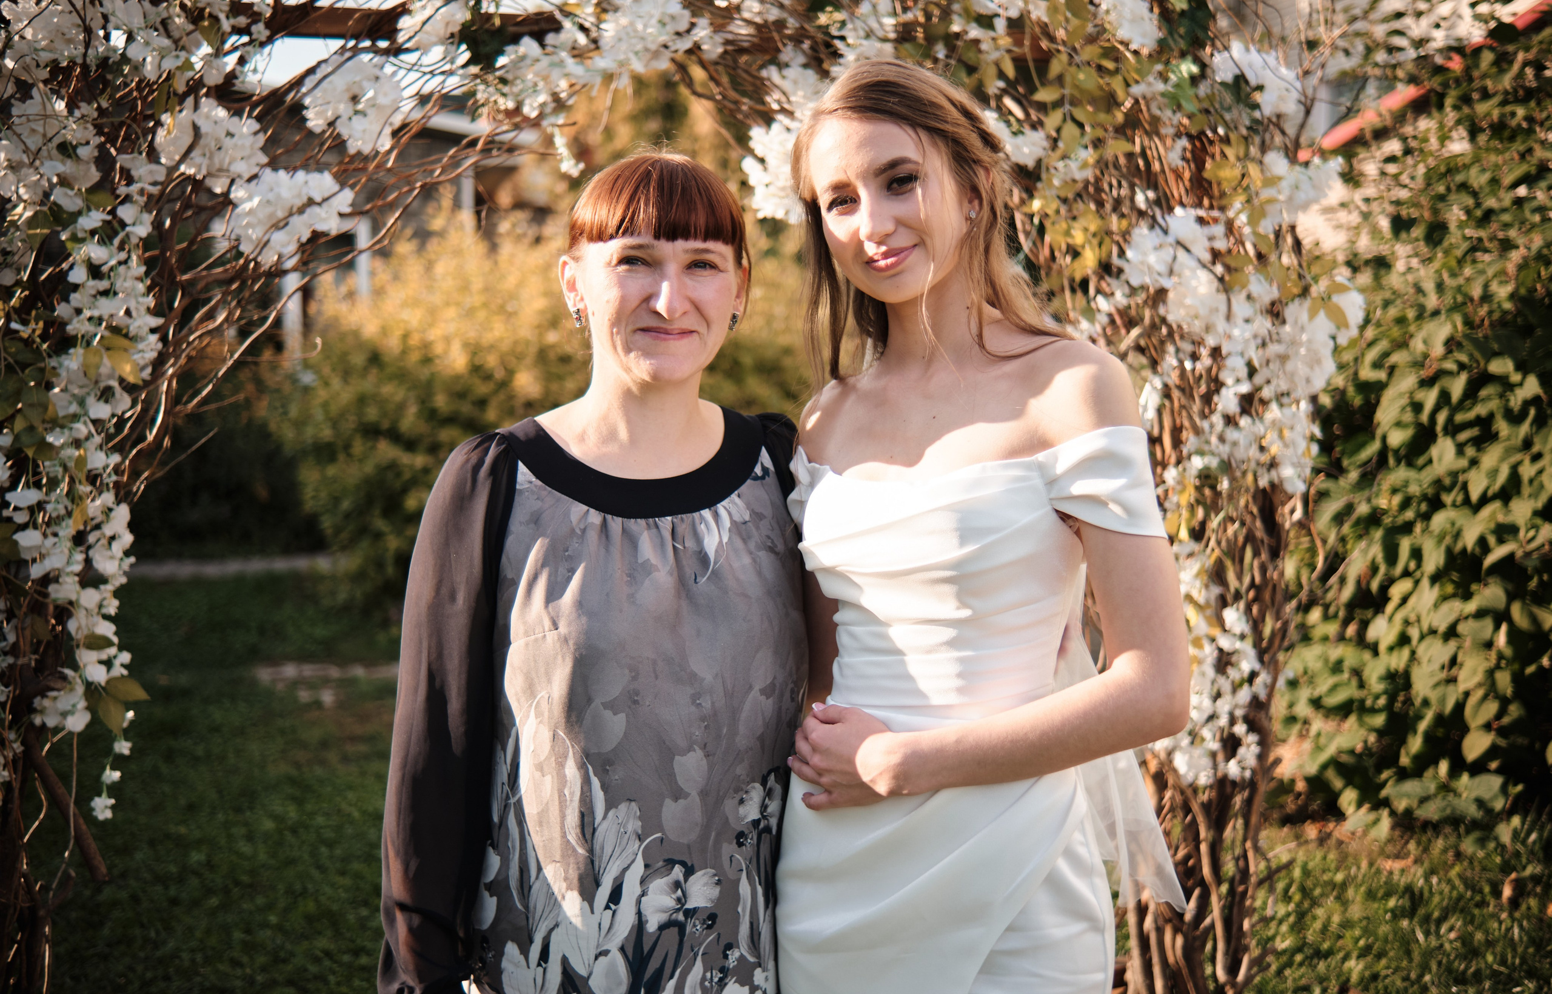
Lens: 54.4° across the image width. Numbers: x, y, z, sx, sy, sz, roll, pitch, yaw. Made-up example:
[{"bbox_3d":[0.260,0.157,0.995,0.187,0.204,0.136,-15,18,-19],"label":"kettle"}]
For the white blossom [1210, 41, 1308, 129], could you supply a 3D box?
[{"bbox_3d":[0.835,-0.710,2.600,0.158,0.143,0.125,0,2,9],"label":"white blossom"}]

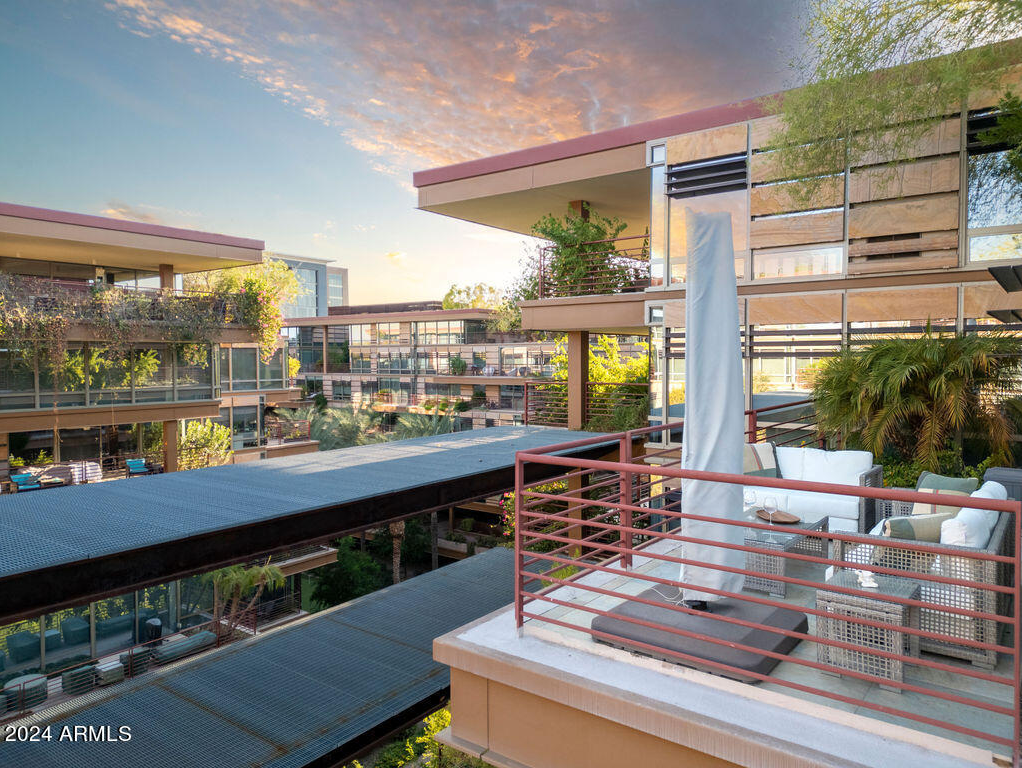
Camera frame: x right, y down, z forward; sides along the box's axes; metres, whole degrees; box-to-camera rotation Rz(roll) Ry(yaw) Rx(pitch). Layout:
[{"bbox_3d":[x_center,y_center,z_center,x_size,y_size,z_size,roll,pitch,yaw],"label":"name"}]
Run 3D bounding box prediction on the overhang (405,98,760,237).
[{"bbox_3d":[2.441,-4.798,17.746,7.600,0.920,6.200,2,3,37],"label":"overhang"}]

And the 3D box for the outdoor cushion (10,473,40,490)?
[{"bbox_3d":[-16.525,3.330,24.193,0.620,0.460,0.600,2,3,37],"label":"outdoor cushion"}]

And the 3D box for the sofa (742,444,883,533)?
[{"bbox_3d":[2.843,1.030,7.042,1.400,0.780,0.800,2,3,37],"label":"sofa"}]

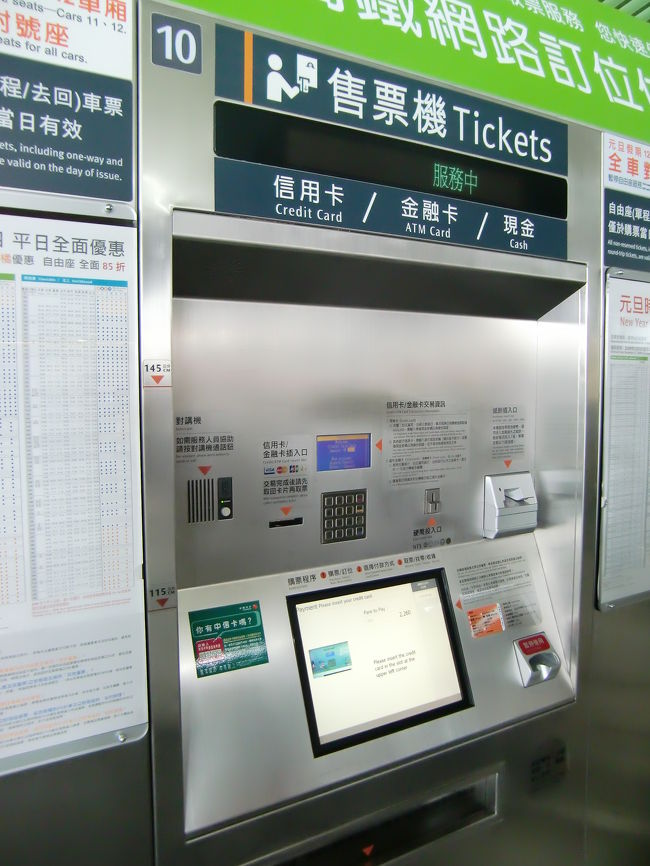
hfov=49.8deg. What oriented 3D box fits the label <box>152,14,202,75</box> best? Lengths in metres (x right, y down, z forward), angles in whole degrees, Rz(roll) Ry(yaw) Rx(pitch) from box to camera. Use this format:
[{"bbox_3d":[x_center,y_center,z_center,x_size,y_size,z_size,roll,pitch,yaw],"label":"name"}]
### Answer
[{"bbox_3d":[-0.192,-0.505,0.912,0.066,0.063,0.006,-3,5,-32],"label":"label"}]

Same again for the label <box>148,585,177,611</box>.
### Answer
[{"bbox_3d":[-0.220,0.223,0.945,0.039,0.032,0.004,-3,5,-32],"label":"label"}]

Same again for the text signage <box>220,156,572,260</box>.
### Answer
[{"bbox_3d":[0.155,-0.350,1.137,0.713,0.072,0.010,-3,5,-32],"label":"text signage"}]

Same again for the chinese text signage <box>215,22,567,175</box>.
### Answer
[{"bbox_3d":[0.154,-0.514,1.125,0.706,0.094,0.010,-3,5,-32],"label":"chinese text signage"}]

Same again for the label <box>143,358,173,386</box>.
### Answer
[{"bbox_3d":[-0.220,-0.078,0.924,0.039,0.035,0.004,-3,5,-32],"label":"label"}]

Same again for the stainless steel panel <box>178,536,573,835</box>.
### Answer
[{"bbox_3d":[0.124,0.392,1.238,0.824,0.331,0.035,-3,-16,-32],"label":"stainless steel panel"}]

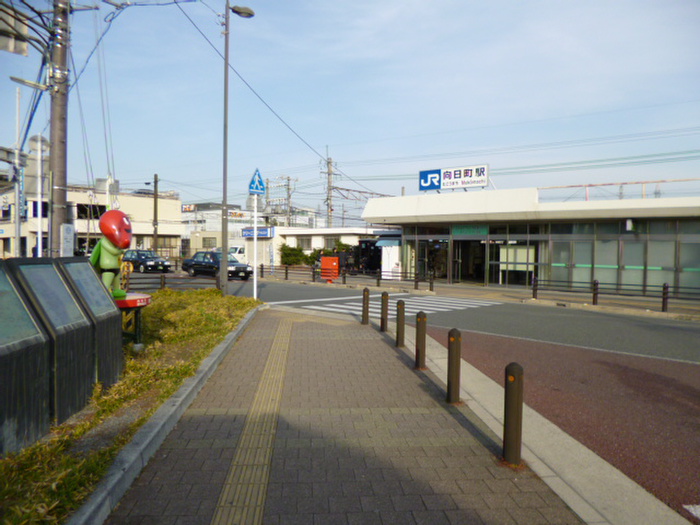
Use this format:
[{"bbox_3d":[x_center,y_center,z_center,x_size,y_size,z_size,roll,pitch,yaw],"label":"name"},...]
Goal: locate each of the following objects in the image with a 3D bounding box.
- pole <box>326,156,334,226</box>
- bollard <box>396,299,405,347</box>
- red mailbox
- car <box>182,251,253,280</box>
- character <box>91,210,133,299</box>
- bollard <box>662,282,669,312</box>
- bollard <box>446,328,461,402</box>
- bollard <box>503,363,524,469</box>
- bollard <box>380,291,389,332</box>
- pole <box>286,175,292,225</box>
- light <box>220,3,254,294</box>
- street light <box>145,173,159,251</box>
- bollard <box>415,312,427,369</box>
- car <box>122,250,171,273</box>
[{"bbox_3d":[-1.886,-4.787,46.000,0.400,10.100,0.400,2,2,38],"label":"pole"},{"bbox_3d":[0.876,1.048,8.346,0.135,0.800,0.135,1,2,-5],"label":"bollard"},{"bbox_3d":[-0.935,0.373,23.500,0.800,1.260,0.500,1,2,10],"label":"red mailbox"},{"bbox_3d":[-7.200,0.140,26.100,4.650,1.480,1.700,2,2,41],"label":"car"},{"bbox_3d":[-3.506,-0.125,7.150,0.560,1.310,0.550,1,2,-7],"label":"character"},{"bbox_3d":[8.840,0.990,13.620,0.140,0.790,0.140,1,1,0],"label":"bollard"},{"bbox_3d":[1.158,1.146,5.371,0.135,0.800,0.135,1,2,-5],"label":"bollard"},{"bbox_3d":[1.290,1.175,3.820,0.140,0.780,0.140,1,1,0],"label":"bollard"},{"bbox_3d":[0.705,0.997,9.848,0.135,0.800,0.135,1,2,-5],"label":"bollard"},{"bbox_3d":[-7.100,-5.050,56.900,0.420,10.000,0.420,1,1,0],"label":"pole"},{"bbox_3d":[-3.310,-3.260,14.420,1.000,9.000,0.320,0,2,-38],"label":"light"},{"bbox_3d":[-13.870,-2.870,33.800,0.320,6.700,1.000,2,2,43],"label":"street light"},{"bbox_3d":[1.007,1.096,6.849,0.135,0.800,0.135,1,2,-5],"label":"bollard"},{"bbox_3d":[-14.100,-0.090,33.300,4.690,1.500,1.700,3,2,42],"label":"car"}]

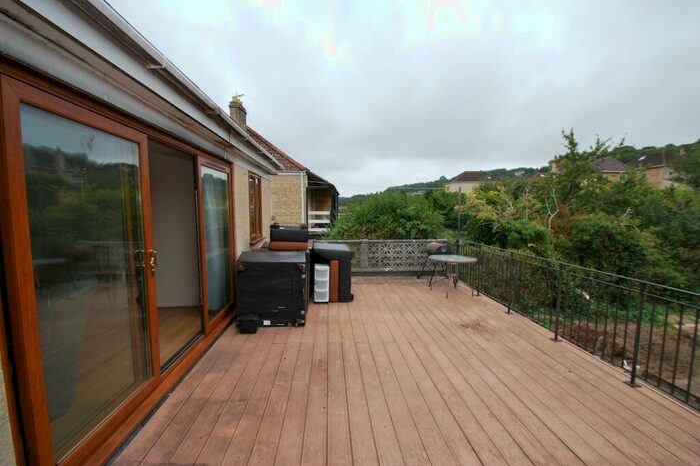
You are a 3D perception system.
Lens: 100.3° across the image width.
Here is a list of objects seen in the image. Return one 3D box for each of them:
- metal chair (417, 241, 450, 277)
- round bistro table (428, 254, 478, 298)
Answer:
[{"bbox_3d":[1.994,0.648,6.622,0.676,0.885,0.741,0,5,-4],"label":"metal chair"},{"bbox_3d":[1.962,0.821,5.630,0.879,0.697,0.879,0,5,0],"label":"round bistro table"}]

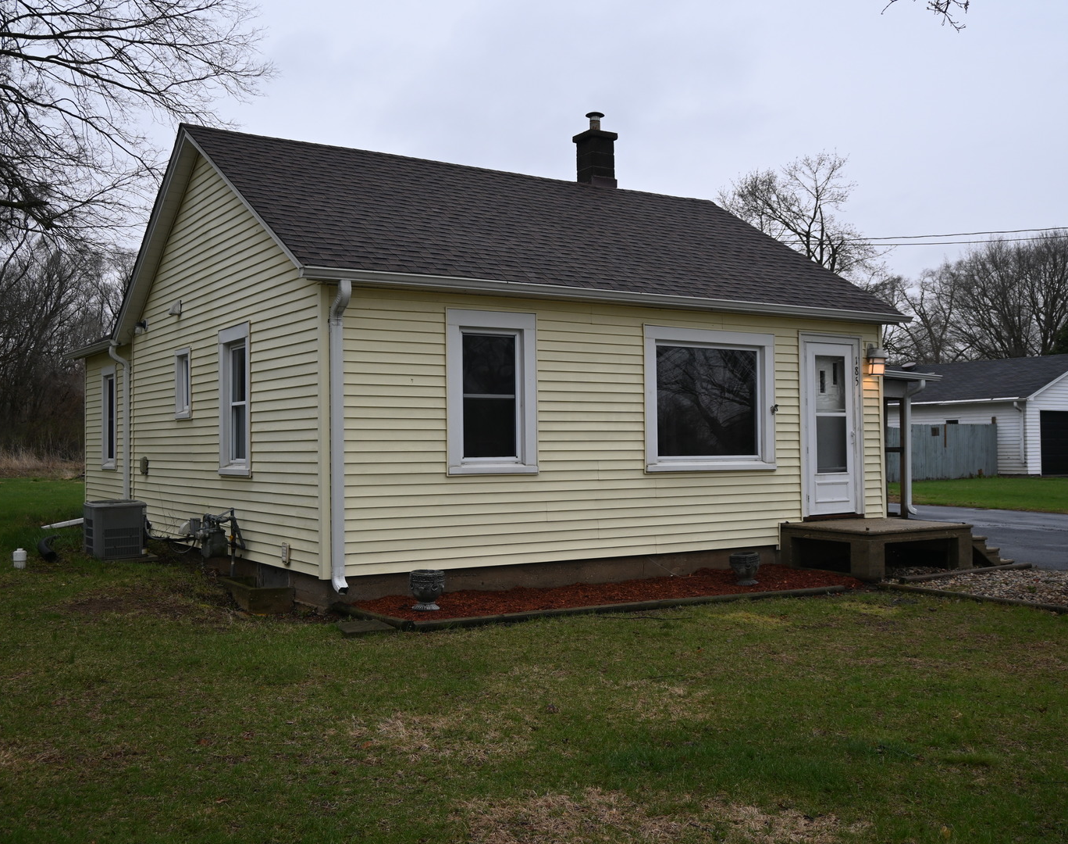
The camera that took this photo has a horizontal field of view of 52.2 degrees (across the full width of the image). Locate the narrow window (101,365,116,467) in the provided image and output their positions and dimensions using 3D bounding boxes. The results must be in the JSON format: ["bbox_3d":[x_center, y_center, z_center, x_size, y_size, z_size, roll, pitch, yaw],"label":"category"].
[{"bbox_3d":[-6.492,-0.069,16.726,0.100,1.620,0.920,1,-2,-34],"label":"narrow window"}]

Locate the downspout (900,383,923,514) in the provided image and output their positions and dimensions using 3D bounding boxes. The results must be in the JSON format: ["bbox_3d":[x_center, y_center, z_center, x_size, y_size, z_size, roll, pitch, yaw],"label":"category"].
[{"bbox_3d":[6.565,0.456,18.674,0.090,2.255,0.380,1,-2,-34],"label":"downspout"}]

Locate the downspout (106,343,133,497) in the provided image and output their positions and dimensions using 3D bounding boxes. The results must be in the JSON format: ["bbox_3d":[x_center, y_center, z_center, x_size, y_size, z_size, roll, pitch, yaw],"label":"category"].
[{"bbox_3d":[-5.898,0.142,15.523,0.295,2.540,0.110,1,-2,-34],"label":"downspout"}]

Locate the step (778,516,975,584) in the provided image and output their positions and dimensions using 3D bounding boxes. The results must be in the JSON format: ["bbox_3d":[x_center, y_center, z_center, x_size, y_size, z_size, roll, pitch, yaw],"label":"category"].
[{"bbox_3d":[4.002,1.456,12.700,1.830,0.565,1.250,1,-2,-34],"label":"step"}]

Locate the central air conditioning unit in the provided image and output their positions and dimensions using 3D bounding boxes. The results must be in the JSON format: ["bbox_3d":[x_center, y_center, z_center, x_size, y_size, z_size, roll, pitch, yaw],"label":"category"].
[{"bbox_3d":[-5.251,1.336,13.655,0.620,0.660,0.620,1,-2,-34],"label":"central air conditioning unit"}]

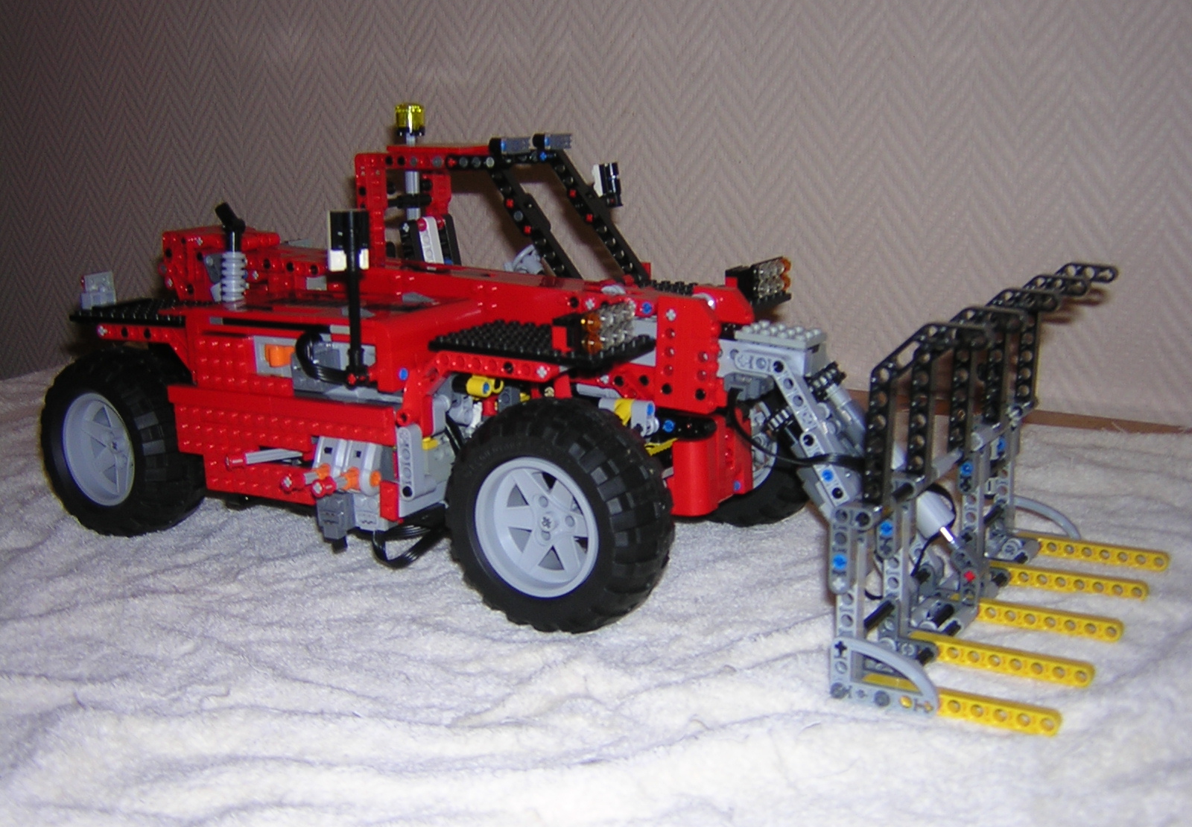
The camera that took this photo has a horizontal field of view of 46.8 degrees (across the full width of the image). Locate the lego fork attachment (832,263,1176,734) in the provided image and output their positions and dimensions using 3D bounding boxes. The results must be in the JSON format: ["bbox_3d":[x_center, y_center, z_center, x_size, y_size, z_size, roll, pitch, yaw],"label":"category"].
[{"bbox_3d":[0.172,0.018,0.551,0.082,0.143,0.214,6,14,32],"label":"lego fork attachment"}]

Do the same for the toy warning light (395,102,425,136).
[{"bbox_3d":[-0.102,-0.162,0.760,0.016,0.018,0.016,-1,12,0],"label":"toy warning light"}]

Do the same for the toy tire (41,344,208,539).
[{"bbox_3d":[-0.241,0.015,0.708,0.095,0.095,0.044,7,14,34],"label":"toy tire"}]

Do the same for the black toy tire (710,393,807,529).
[{"bbox_3d":[0.077,0.011,0.704,0.095,0.095,0.044,7,14,32],"label":"black toy tire"}]

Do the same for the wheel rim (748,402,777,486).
[{"bbox_3d":[0.077,0.011,0.704,0.058,0.058,0.036,7,14,32],"label":"wheel rim"}]

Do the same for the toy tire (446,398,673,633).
[{"bbox_3d":[-0.015,0.042,0.564,0.095,0.095,0.044,5,14,28],"label":"toy tire"}]

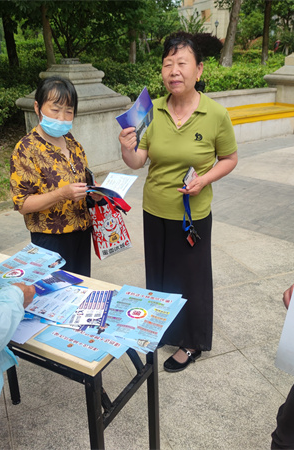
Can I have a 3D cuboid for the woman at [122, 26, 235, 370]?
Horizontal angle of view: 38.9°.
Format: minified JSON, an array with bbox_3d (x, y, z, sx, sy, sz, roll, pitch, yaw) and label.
[{"bbox_3d":[0.165,-0.014,1.918,0.500,1.570,0.380,11,24,26],"label":"woman"}]

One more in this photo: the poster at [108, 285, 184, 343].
[{"bbox_3d":[-0.030,0.271,1.268,0.210,0.010,0.297,7,23,18],"label":"poster"}]

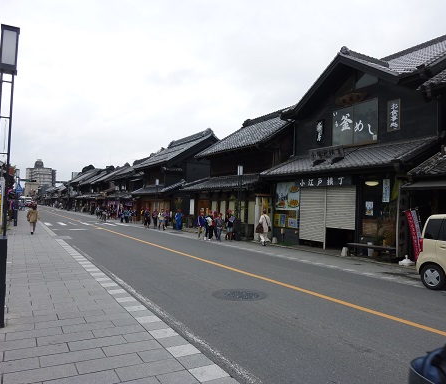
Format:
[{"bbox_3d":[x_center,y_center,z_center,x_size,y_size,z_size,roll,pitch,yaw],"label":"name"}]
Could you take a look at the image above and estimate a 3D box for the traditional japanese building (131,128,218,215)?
[{"bbox_3d":[-3.909,-1.291,36.235,8.200,8.400,9.800,3,-3,-30],"label":"traditional japanese building"}]

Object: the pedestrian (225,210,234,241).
[{"bbox_3d":[0.320,1.529,16.900,0.440,1.476,0.340,3,-2,-30],"label":"pedestrian"}]

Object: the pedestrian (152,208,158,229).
[{"bbox_3d":[-4.491,1.754,24.364,0.390,1.290,0.280,3,-3,-30],"label":"pedestrian"}]

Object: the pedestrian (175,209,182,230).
[{"bbox_3d":[-2.813,1.769,23.441,0.400,1.310,0.290,3,-3,-30],"label":"pedestrian"}]

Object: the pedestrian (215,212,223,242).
[{"bbox_3d":[-0.142,1.607,16.880,0.380,1.280,0.280,3,-3,-30],"label":"pedestrian"}]

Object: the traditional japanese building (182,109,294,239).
[{"bbox_3d":[2.366,-1.012,22.355,7.200,7.100,8.800,3,-2,-30],"label":"traditional japanese building"}]

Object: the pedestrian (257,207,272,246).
[{"bbox_3d":[1.754,1.504,15.620,0.500,1.520,0.420,3,-3,-30],"label":"pedestrian"}]

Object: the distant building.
[{"bbox_3d":[-140.432,-8.411,284.984,21.500,32.522,15.000,3,-2,-30],"label":"distant building"}]

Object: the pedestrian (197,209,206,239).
[{"bbox_3d":[-1.012,1.553,17.400,0.440,1.440,0.340,3,-2,-30],"label":"pedestrian"}]

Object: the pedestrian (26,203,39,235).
[{"bbox_3d":[-9.336,1.331,18.200,0.520,1.550,0.380,3,-2,-30],"label":"pedestrian"}]

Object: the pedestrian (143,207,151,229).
[{"bbox_3d":[-4.889,1.714,23.999,0.400,1.310,0.280,3,-3,-30],"label":"pedestrian"}]

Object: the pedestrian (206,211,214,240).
[{"bbox_3d":[-0.619,1.556,17.200,0.440,1.428,0.340,3,-2,-30],"label":"pedestrian"}]

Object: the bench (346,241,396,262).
[{"bbox_3d":[4.948,2.026,12.369,0.400,0.440,1.780,3,-3,-30],"label":"bench"}]

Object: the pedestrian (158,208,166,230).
[{"bbox_3d":[-3.808,1.706,22.900,0.460,1.393,0.340,3,-2,-30],"label":"pedestrian"}]

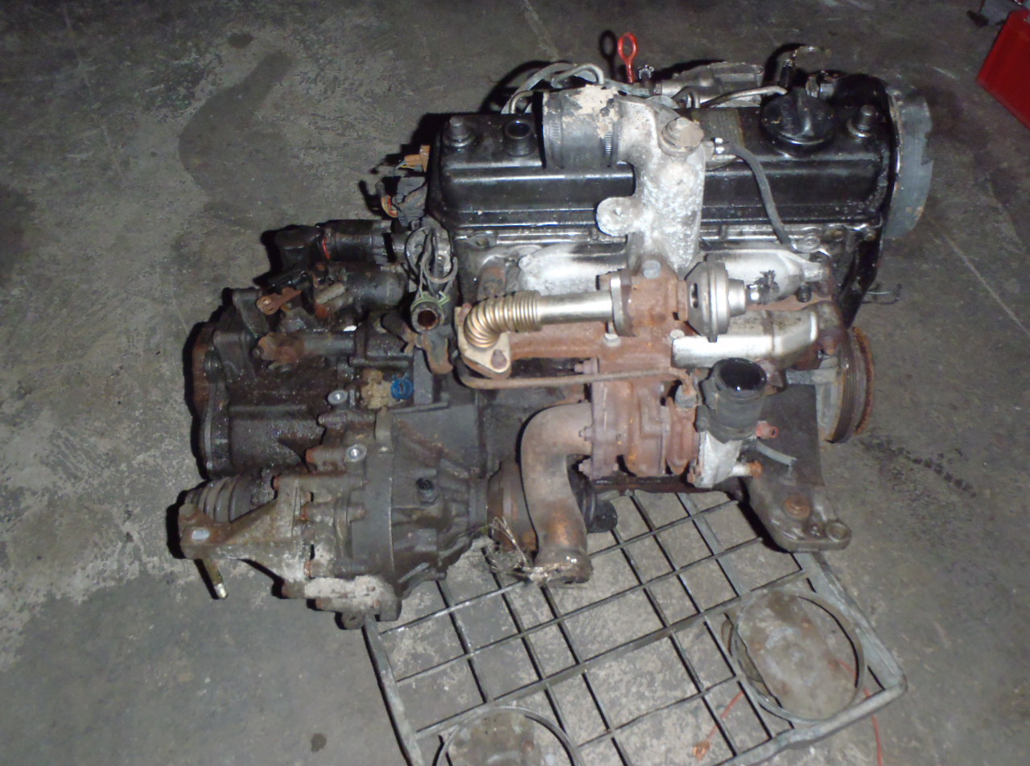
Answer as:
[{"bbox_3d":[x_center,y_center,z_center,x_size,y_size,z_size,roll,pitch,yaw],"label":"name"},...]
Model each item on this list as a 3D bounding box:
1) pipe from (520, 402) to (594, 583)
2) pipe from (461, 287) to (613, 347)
[{"bbox_3d":[0.045,0.120,0.905,0.080,0.215,0.080,-2,32,2],"label":"pipe"},{"bbox_3d":[0.022,-0.060,0.785,0.142,0.058,0.050,-3,53,0],"label":"pipe"}]

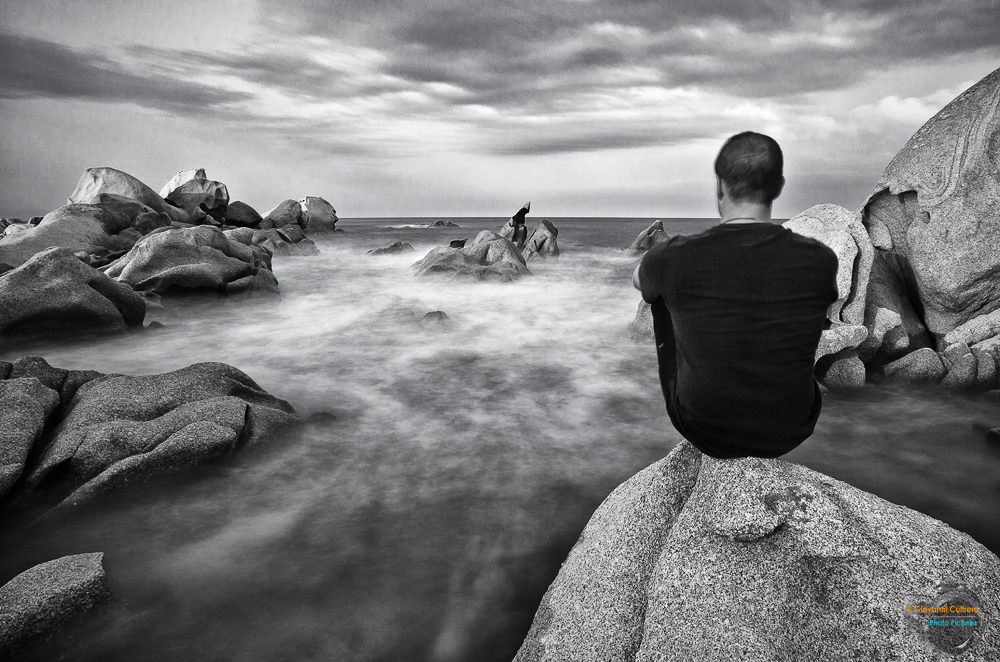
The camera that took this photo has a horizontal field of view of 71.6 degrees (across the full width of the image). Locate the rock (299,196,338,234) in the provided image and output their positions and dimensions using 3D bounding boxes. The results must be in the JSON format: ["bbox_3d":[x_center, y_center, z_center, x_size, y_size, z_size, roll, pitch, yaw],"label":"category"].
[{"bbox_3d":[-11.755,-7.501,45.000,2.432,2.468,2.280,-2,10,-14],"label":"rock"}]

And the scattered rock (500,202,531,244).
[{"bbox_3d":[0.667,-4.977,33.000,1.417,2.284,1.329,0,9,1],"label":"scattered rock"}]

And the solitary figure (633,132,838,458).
[{"bbox_3d":[0.645,-0.116,1.987,0.510,0.840,0.660,1,9,7],"label":"solitary figure"}]

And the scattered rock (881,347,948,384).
[{"bbox_3d":[5.085,0.417,8.500,0.754,0.442,0.589,6,11,31],"label":"scattered rock"}]

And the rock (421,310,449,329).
[{"bbox_3d":[-1.192,-0.212,12.800,0.532,0.326,0.443,-1,9,-5],"label":"rock"}]

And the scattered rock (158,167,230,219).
[{"bbox_3d":[-15.872,-7.040,36.000,3.491,2.806,3.091,-4,10,-23],"label":"scattered rock"}]

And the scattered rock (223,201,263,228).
[{"bbox_3d":[-12.956,-5.885,35.000,1.843,1.414,1.632,-3,10,-20],"label":"scattered rock"}]

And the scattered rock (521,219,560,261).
[{"bbox_3d":[1.750,-3.932,29.755,1.650,1.750,1.600,0,9,3],"label":"scattered rock"}]

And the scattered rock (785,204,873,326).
[{"bbox_3d":[3.850,-0.823,8.478,1.300,1.500,1.300,4,10,24],"label":"scattered rock"}]

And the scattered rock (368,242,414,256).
[{"bbox_3d":[-5.400,-4.012,33.794,2.200,0.680,1.500,-1,9,-9],"label":"scattered rock"}]

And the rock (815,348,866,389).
[{"bbox_3d":[3.830,0.350,7.808,0.500,0.420,0.480,4,10,25],"label":"rock"}]

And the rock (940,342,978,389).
[{"bbox_3d":[5.060,0.337,7.704,0.380,0.480,0.450,6,11,33],"label":"rock"}]

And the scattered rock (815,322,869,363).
[{"bbox_3d":[4.250,0.163,8.700,0.723,0.504,0.603,5,10,26],"label":"scattered rock"}]

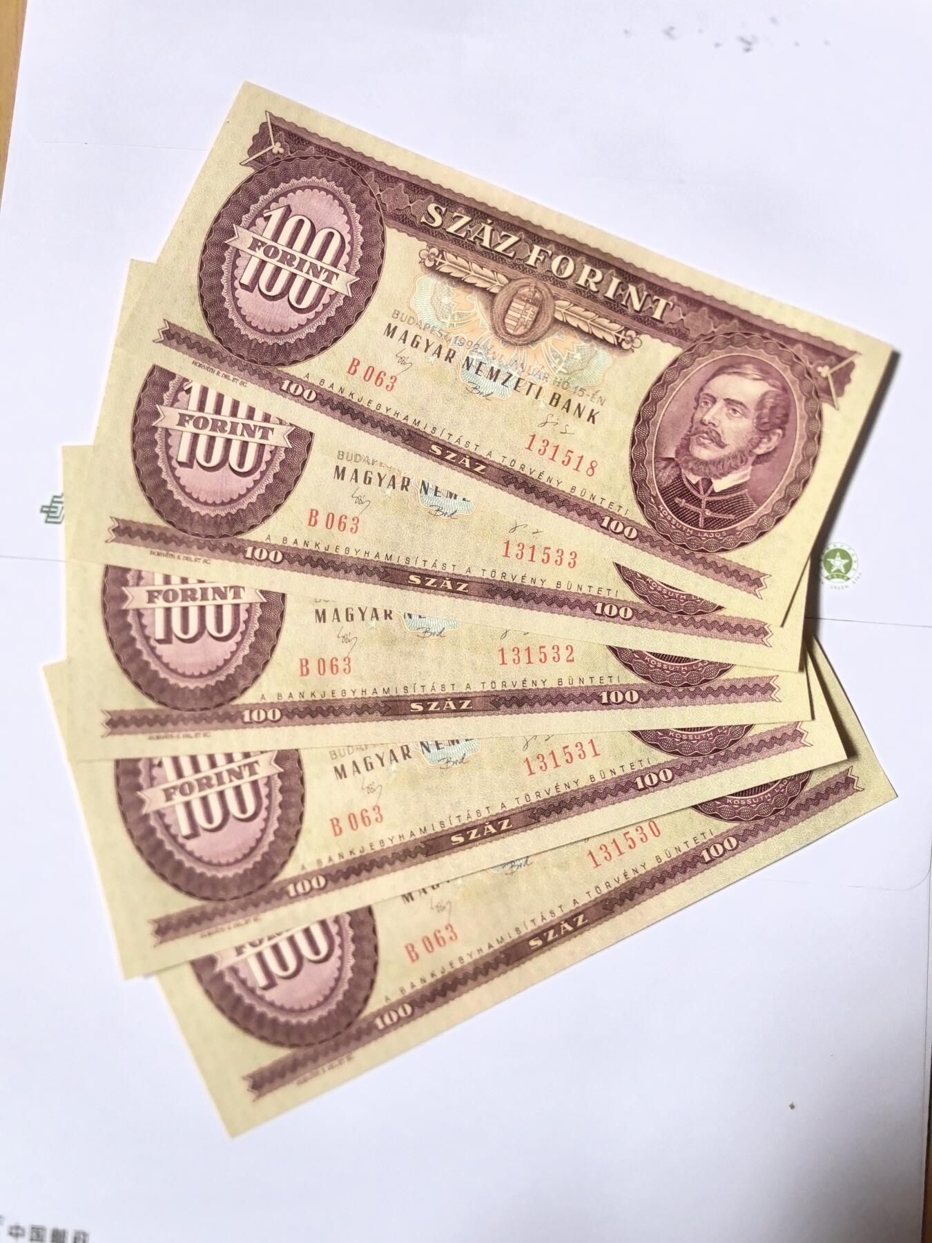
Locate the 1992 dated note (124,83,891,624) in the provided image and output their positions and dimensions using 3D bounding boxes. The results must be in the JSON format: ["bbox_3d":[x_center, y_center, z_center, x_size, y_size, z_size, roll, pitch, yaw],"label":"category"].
[{"bbox_3d":[0.010,-0.067,0.237,0.174,0.001,0.075,23,85,2],"label":"1992 dated note"}]

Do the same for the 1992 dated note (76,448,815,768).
[{"bbox_3d":[-0.008,-0.009,0.230,0.174,0.001,0.075,-3,85,-1],"label":"1992 dated note"}]

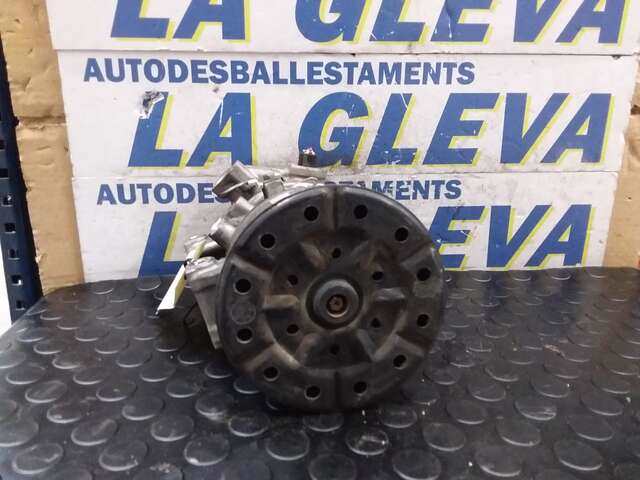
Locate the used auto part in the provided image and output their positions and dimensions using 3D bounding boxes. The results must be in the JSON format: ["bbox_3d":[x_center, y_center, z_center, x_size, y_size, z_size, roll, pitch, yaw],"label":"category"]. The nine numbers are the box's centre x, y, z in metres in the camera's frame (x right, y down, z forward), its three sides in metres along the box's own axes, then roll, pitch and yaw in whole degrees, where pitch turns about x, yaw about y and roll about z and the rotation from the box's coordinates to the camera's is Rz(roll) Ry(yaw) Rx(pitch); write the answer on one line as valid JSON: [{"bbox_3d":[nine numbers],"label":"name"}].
[{"bbox_3d":[-0.017,0.009,0.361,0.152,0.134,0.195,-3,15,-10],"label":"used auto part"}]

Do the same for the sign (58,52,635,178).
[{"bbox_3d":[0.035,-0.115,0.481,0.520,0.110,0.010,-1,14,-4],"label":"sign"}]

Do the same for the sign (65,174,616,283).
[{"bbox_3d":[0.032,-0.012,0.514,0.520,0.110,0.010,-1,14,-4],"label":"sign"}]

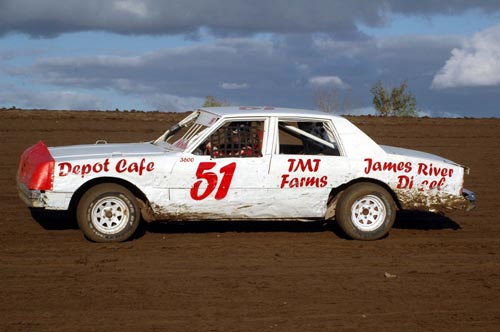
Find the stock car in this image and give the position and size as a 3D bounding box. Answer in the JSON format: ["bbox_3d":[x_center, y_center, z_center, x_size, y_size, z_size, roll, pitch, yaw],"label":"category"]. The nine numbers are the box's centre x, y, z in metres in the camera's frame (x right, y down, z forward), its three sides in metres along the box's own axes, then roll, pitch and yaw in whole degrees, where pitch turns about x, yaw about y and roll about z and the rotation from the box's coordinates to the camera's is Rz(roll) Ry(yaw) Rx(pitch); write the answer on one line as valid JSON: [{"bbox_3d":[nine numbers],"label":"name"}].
[{"bbox_3d":[-0.068,0.065,16.846,5.130,1.430,1.900,0,4,-17],"label":"stock car"}]

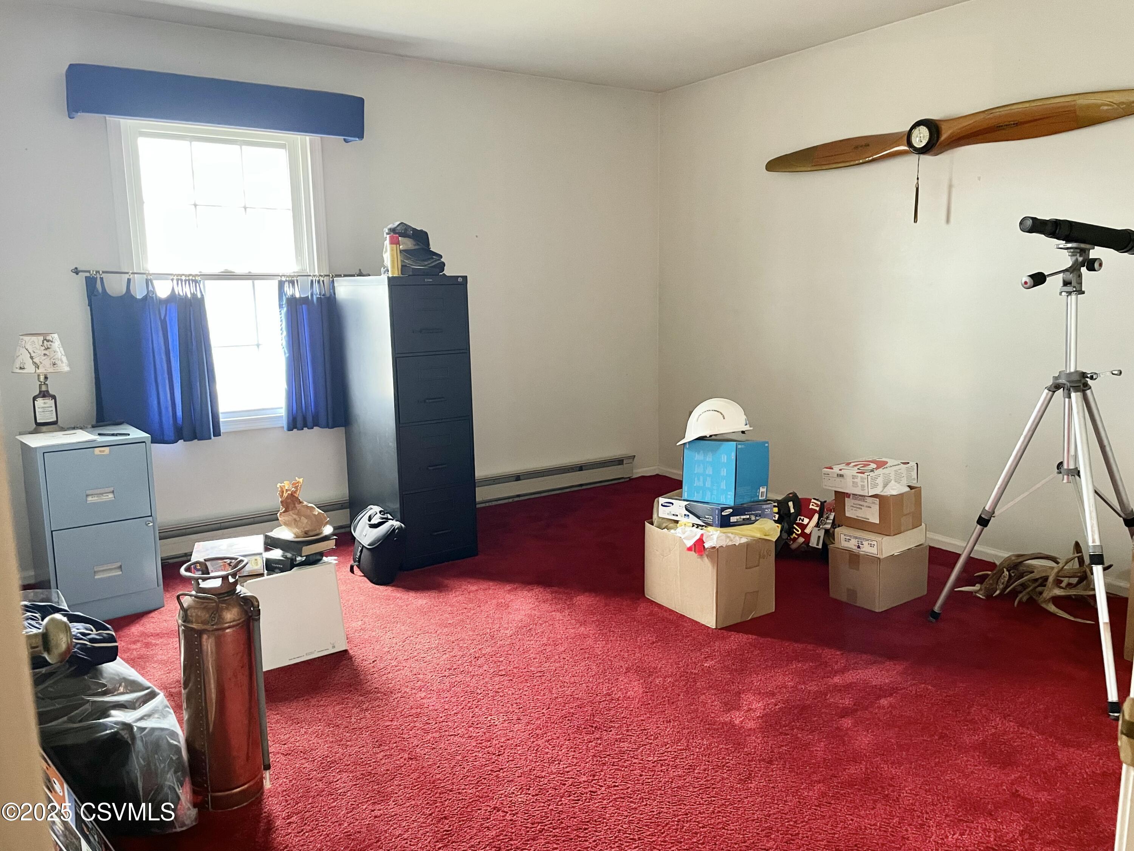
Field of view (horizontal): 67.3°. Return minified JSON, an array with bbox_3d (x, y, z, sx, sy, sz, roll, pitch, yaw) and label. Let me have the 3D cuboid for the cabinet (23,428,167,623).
[{"bbox_3d":[-1.931,0.386,3.474,0.387,0.708,0.436,-8,12,-38],"label":"cabinet"}]

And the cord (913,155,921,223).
[{"bbox_3d":[1.589,-1.069,3.859,0.020,0.308,0.022,-7,11,-33],"label":"cord"}]

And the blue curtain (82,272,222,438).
[{"bbox_3d":[-1.876,-0.296,3.883,0.515,0.755,0.090,-7,11,-33],"label":"blue curtain"}]

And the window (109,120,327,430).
[{"bbox_3d":[-1.608,-0.706,4.089,0.945,1.481,0.100,-7,11,-33],"label":"window"}]

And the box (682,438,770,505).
[{"bbox_3d":[0.632,0.179,3.380,0.239,0.232,0.239,2,2,43],"label":"box"}]

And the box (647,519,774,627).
[{"bbox_3d":[0.564,0.564,3.400,0.296,0.306,0.436,-6,11,-31],"label":"box"}]

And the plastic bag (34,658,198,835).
[{"bbox_3d":[-1.174,0.778,2.128,0.390,0.340,0.420,-4,10,-18],"label":"plastic bag"}]

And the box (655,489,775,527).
[{"bbox_3d":[0.595,0.333,3.407,0.307,0.076,0.328,-3,4,-37],"label":"box"}]

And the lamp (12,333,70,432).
[{"bbox_3d":[-2.169,-0.173,3.505,0.243,0.402,0.243,-7,11,-33],"label":"lamp"}]

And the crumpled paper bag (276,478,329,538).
[{"bbox_3d":[-0.957,0.298,3.090,0.175,0.192,0.150,-4,10,-18],"label":"crumpled paper bag"}]

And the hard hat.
[{"bbox_3d":[0.583,-0.011,3.355,0.292,0.153,0.225,-6,7,21],"label":"hard hat"}]

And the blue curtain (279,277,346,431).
[{"bbox_3d":[-1.254,-0.350,4.283,0.371,0.766,0.090,-7,11,-33],"label":"blue curtain"}]

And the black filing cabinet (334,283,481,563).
[{"bbox_3d":[-0.780,-0.048,4.135,0.382,1.319,0.658,-7,11,-33],"label":"black filing cabinet"}]

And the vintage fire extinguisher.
[{"bbox_3d":[-0.860,0.639,2.149,0.209,0.602,0.179,-9,13,-43],"label":"vintage fire extinguisher"}]

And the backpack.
[{"bbox_3d":[-0.834,0.526,3.772,0.190,0.305,0.185,6,12,38],"label":"backpack"}]

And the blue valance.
[{"bbox_3d":[-1.561,-1.452,3.897,1.244,0.194,0.172,-7,11,-33],"label":"blue valance"}]

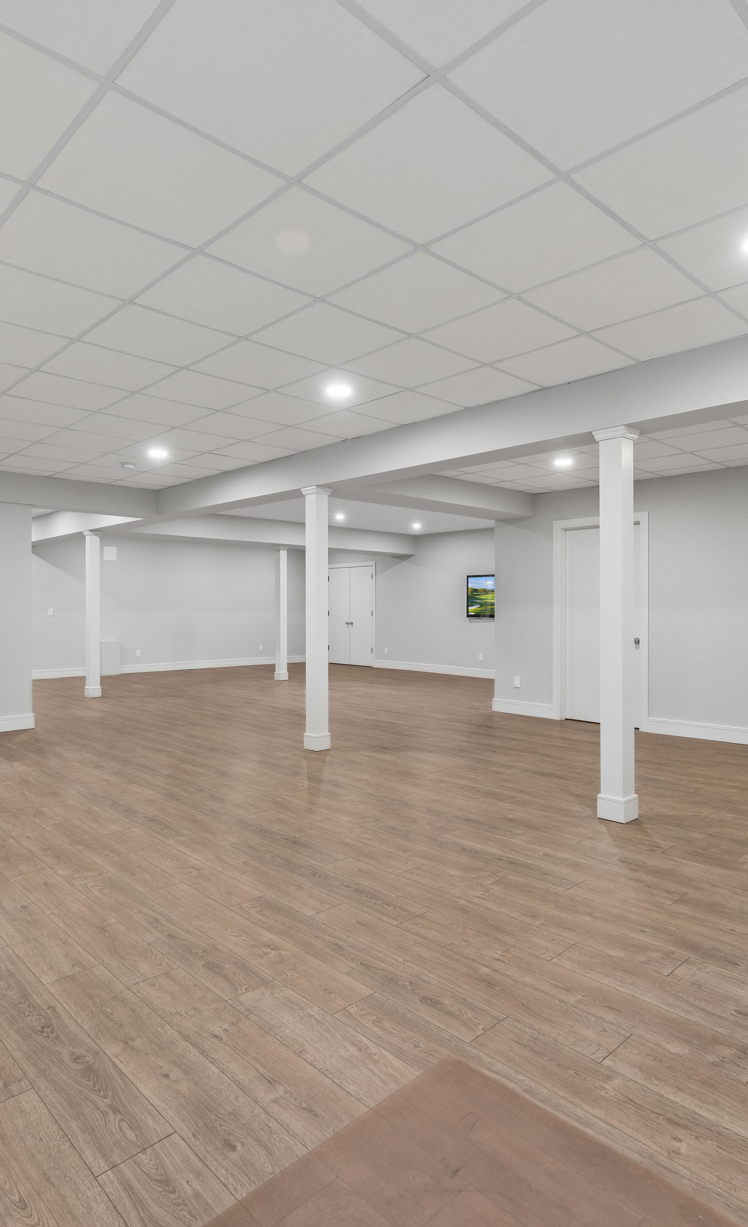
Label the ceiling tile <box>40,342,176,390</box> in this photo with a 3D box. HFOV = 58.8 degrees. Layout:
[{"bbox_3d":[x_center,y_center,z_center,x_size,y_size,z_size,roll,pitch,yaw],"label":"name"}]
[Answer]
[{"bbox_3d":[-1.538,-1.422,3.863,0.585,0.020,0.585,-1,1,-45],"label":"ceiling tile"}]

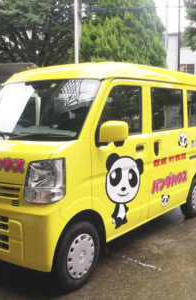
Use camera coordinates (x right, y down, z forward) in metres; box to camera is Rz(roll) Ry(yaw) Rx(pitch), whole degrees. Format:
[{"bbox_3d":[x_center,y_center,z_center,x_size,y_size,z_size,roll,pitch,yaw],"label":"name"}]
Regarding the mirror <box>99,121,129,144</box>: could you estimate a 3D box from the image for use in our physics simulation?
[{"bbox_3d":[0.120,-0.131,2.754,0.200,0.190,0.130,4,7,36],"label":"mirror"}]

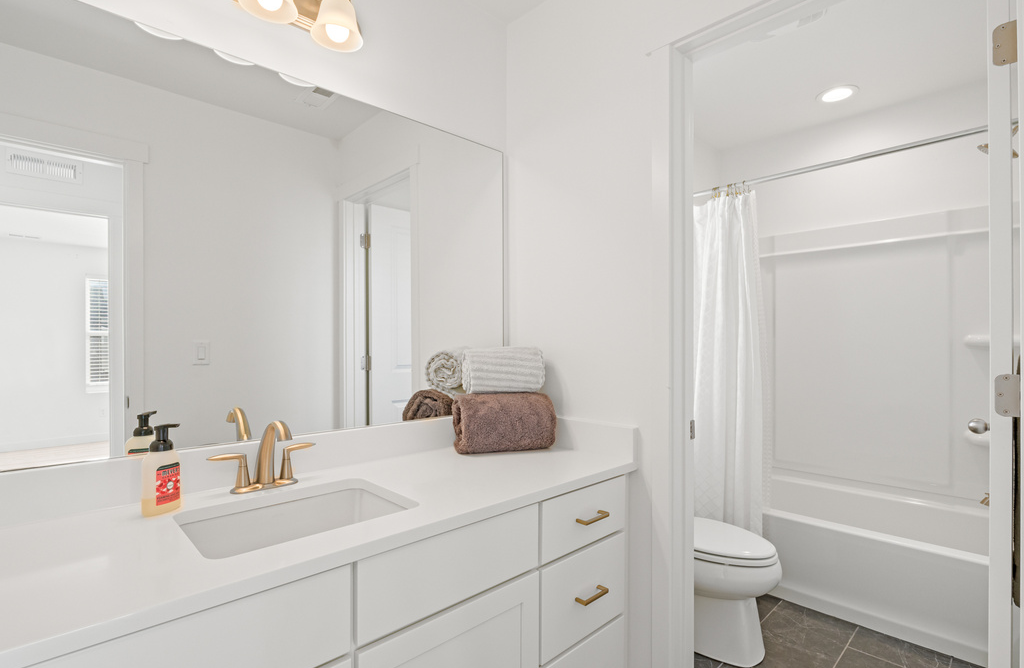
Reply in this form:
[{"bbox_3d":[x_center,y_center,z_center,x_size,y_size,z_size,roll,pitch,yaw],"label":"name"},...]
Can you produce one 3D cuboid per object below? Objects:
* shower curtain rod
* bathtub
[{"bbox_3d":[1.398,-0.767,2.220,0.027,0.027,1.520,1,-1,-45],"label":"shower curtain rod"},{"bbox_3d":[1.658,1.056,2.443,0.760,0.430,1.520,1,-1,-45],"label":"bathtub"}]

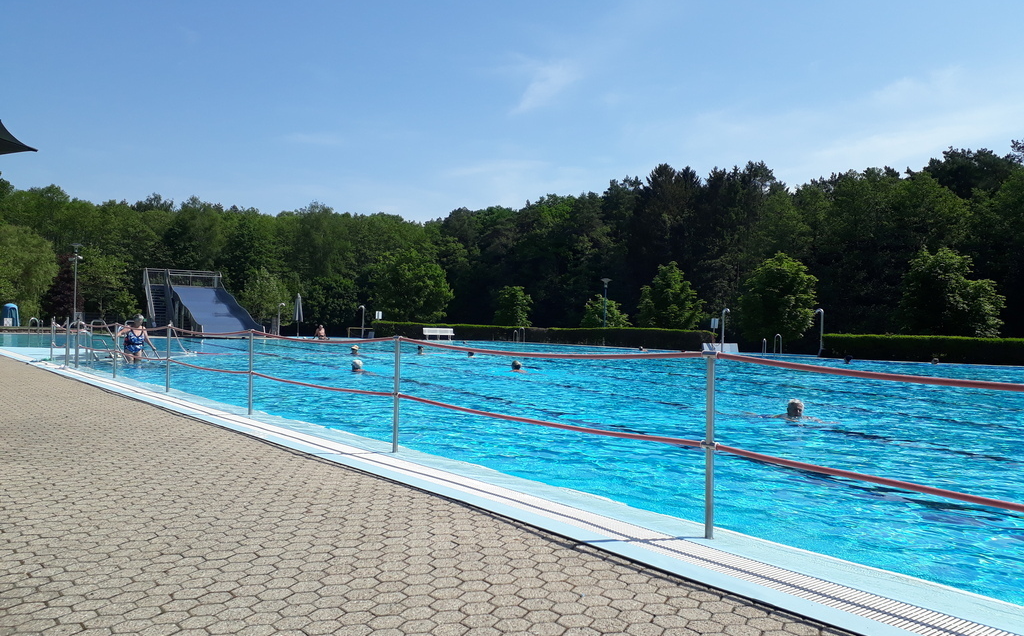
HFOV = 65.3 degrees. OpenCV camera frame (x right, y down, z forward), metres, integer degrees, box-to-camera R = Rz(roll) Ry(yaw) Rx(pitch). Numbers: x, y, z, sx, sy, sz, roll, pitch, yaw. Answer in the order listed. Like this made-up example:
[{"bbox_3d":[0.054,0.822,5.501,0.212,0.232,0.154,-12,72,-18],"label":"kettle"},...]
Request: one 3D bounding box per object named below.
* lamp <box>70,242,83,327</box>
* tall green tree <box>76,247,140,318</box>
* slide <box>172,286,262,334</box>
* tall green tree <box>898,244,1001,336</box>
[{"bbox_3d":[-27.872,-2.112,50.967,0.650,5.164,0.650,2,-1,-29],"label":"lamp"},{"bbox_3d":[-30.891,-2.444,60.961,4.399,6.036,4.399,2,-1,-27],"label":"tall green tree"},{"bbox_3d":[-19.114,-0.456,51.668,3.600,3.300,7.200,2,-1,-38],"label":"slide"},{"bbox_3d":[21.536,-0.718,39.226,5.002,5.596,5.002,1,-1,29],"label":"tall green tree"}]

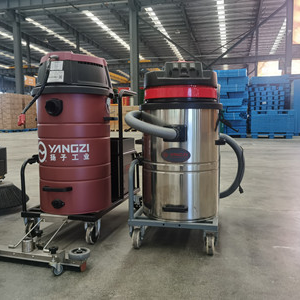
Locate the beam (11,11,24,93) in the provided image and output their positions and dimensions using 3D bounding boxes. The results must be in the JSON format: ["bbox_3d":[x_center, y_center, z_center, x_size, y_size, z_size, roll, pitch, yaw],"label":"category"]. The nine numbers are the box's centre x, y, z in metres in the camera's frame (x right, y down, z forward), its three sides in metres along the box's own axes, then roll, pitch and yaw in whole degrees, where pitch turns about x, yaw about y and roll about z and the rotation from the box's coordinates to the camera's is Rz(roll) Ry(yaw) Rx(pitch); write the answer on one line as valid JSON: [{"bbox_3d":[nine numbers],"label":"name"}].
[{"bbox_3d":[-6.667,-4.099,17.154,0.360,6.200,0.360,1,6,13],"label":"beam"}]

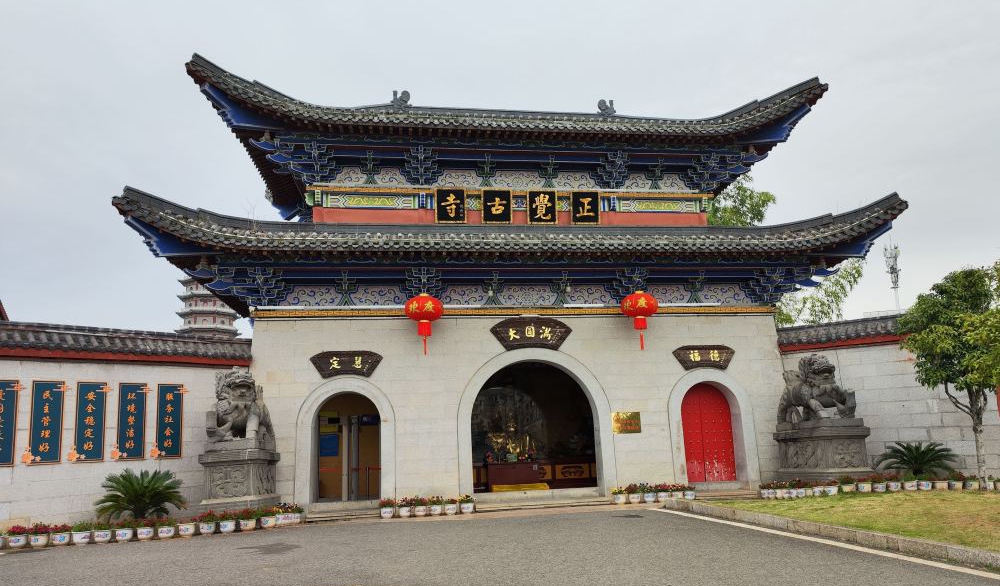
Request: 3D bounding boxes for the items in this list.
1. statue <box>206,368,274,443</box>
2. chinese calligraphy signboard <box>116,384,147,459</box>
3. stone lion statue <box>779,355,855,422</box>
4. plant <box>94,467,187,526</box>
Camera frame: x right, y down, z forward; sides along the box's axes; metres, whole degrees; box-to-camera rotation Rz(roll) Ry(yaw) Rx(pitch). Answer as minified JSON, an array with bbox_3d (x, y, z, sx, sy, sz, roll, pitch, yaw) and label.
[{"bbox_3d":[-5.171,2.234,13.815,1.050,1.415,1.400,-1,-12,-4],"label":"statue"},{"bbox_3d":[-6.888,2.398,12.969,0.060,1.418,0.523,-12,-15,40],"label":"chinese calligraphy signboard"},{"bbox_3d":[6.994,2.124,15.321,1.050,1.485,1.400,1,-12,-12],"label":"stone lion statue"},{"bbox_3d":[-6.434,3.678,12.425,1.621,1.073,1.621,-12,-15,40],"label":"plant"}]

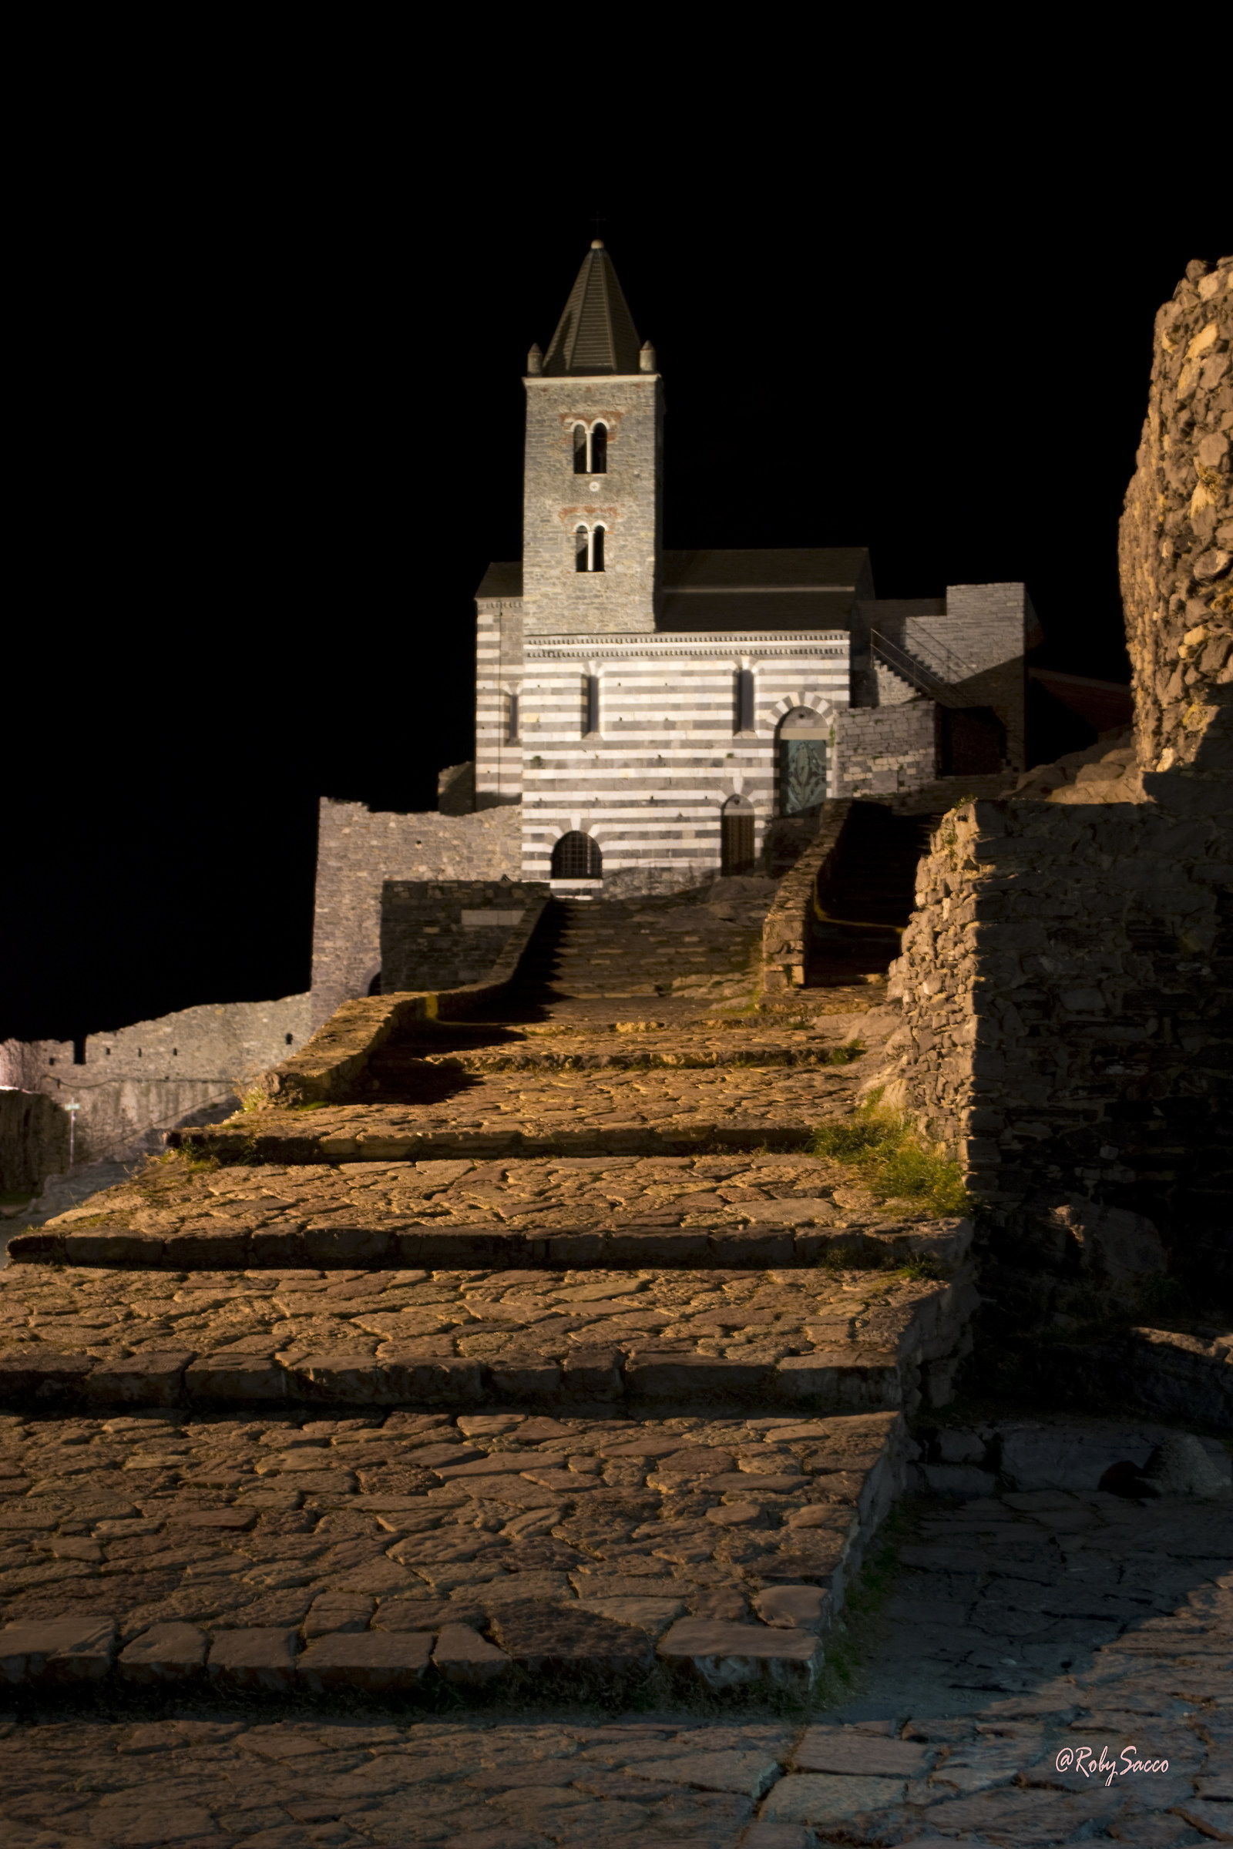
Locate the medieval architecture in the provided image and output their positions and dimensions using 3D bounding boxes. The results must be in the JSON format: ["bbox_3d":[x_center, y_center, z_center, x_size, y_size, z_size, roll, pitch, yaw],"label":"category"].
[{"bbox_3d":[4.870,-11.930,94.540,18.680,23.000,12.500,-1,-6,5],"label":"medieval architecture"}]

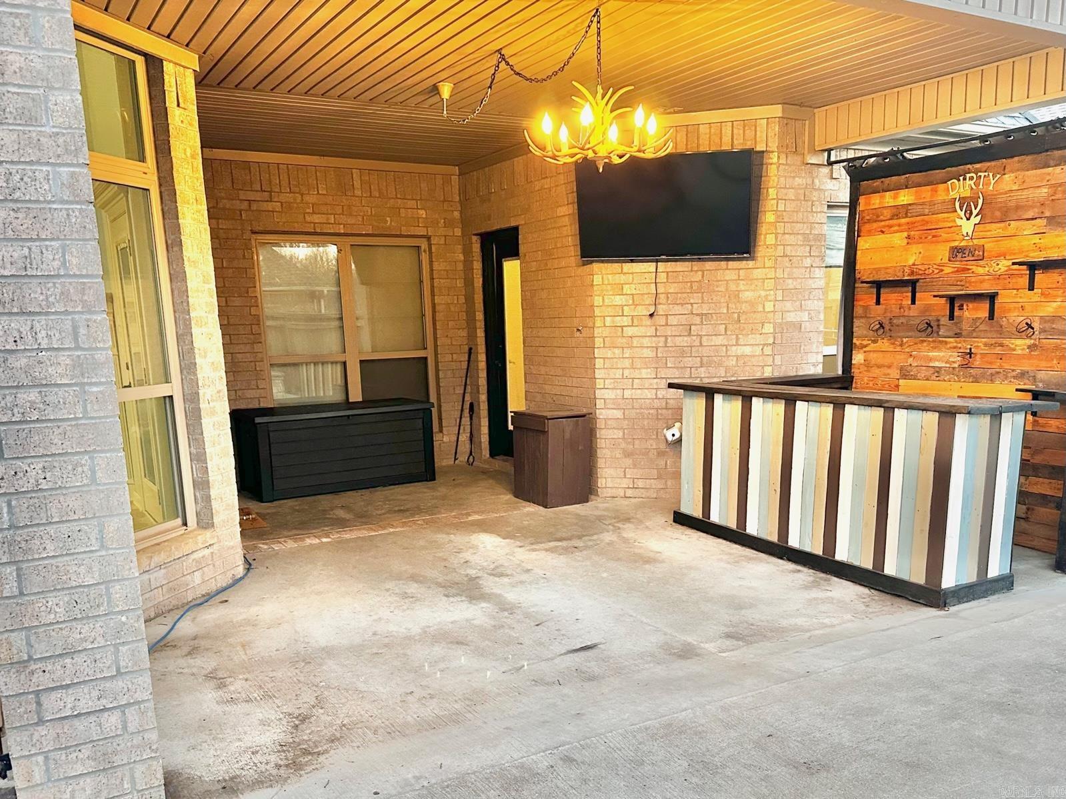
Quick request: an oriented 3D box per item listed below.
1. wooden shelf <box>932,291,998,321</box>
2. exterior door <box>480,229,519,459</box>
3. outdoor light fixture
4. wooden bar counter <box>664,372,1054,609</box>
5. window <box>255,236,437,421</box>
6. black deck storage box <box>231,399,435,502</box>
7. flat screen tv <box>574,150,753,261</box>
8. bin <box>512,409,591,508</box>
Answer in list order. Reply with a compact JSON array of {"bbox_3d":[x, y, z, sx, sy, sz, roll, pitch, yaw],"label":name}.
[{"bbox_3d":[2.611,-0.556,4.464,0.160,0.170,0.360,-8,9,-36],"label":"wooden shelf"},{"bbox_3d":[-0.185,-0.455,6.713,0.120,2.060,0.760,-8,9,-36],"label":"exterior door"},{"bbox_3d":[0.020,-1.377,3.580,0.660,0.700,1.470,-8,10,-38],"label":"outdoor light fixture"},{"bbox_3d":[1.911,0.394,4.504,1.100,1.010,1.910,-8,9,-36],"label":"wooden bar counter"},{"bbox_3d":[-1.581,-0.543,6.546,1.576,1.720,0.110,-7,9,-33],"label":"window"},{"bbox_3d":[-1.635,0.380,6.211,1.470,0.650,0.700,-6,9,-31],"label":"black deck storage box"},{"bbox_3d":[0.910,-1.350,5.200,1.240,0.710,0.060,0,16,15],"label":"flat screen tv"},{"bbox_3d":[0.139,0.445,5.816,0.410,0.690,0.520,-7,9,-33],"label":"bin"}]

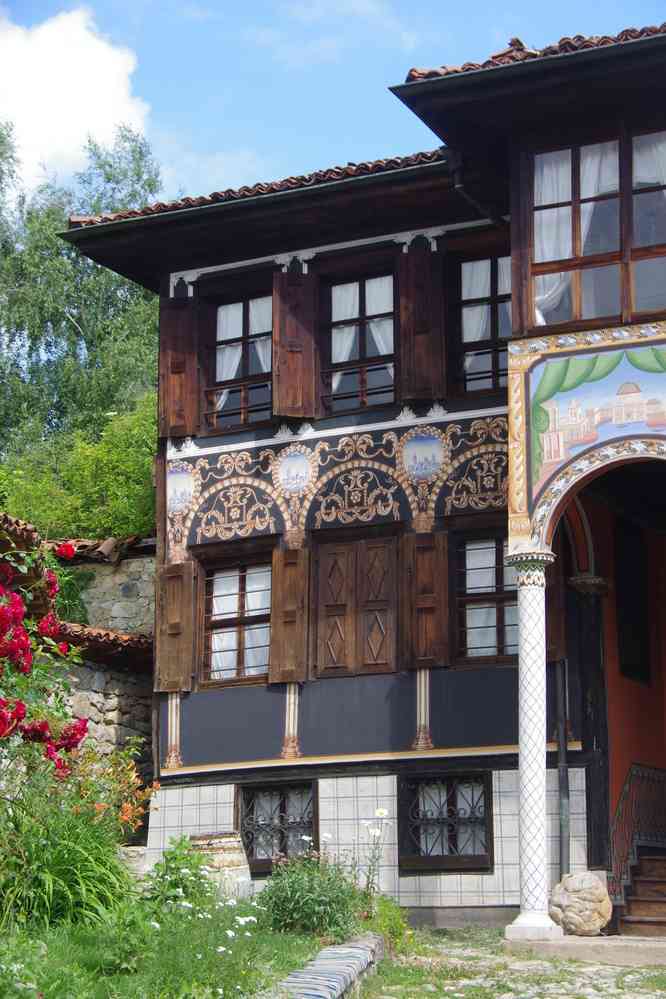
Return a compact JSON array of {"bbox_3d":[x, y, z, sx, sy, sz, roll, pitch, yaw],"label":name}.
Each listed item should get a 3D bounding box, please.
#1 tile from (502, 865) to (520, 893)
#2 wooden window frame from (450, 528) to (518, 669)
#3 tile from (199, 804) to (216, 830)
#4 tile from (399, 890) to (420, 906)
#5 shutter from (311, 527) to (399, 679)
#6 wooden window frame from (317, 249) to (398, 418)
[{"bbox_3d":[1.605,3.376,17.793,0.193,0.242,0.020,-6,-14,27],"label":"tile"},{"bbox_3d":[1.641,0.972,19.942,0.948,1.348,0.150,-7,-15,25],"label":"wooden window frame"},{"bbox_3d":[-1.210,3.079,19.345,0.187,0.243,0.020,-6,-14,27],"label":"tile"},{"bbox_3d":[0.752,3.928,19.655,0.226,0.145,0.020,-7,-15,25],"label":"tile"},{"bbox_3d":[0.200,0.986,19.057,0.892,1.389,0.080,-6,-14,27],"label":"shutter"},{"bbox_3d":[0.247,-1.630,19.661,0.842,1.544,0.150,-6,-14,27],"label":"wooden window frame"}]

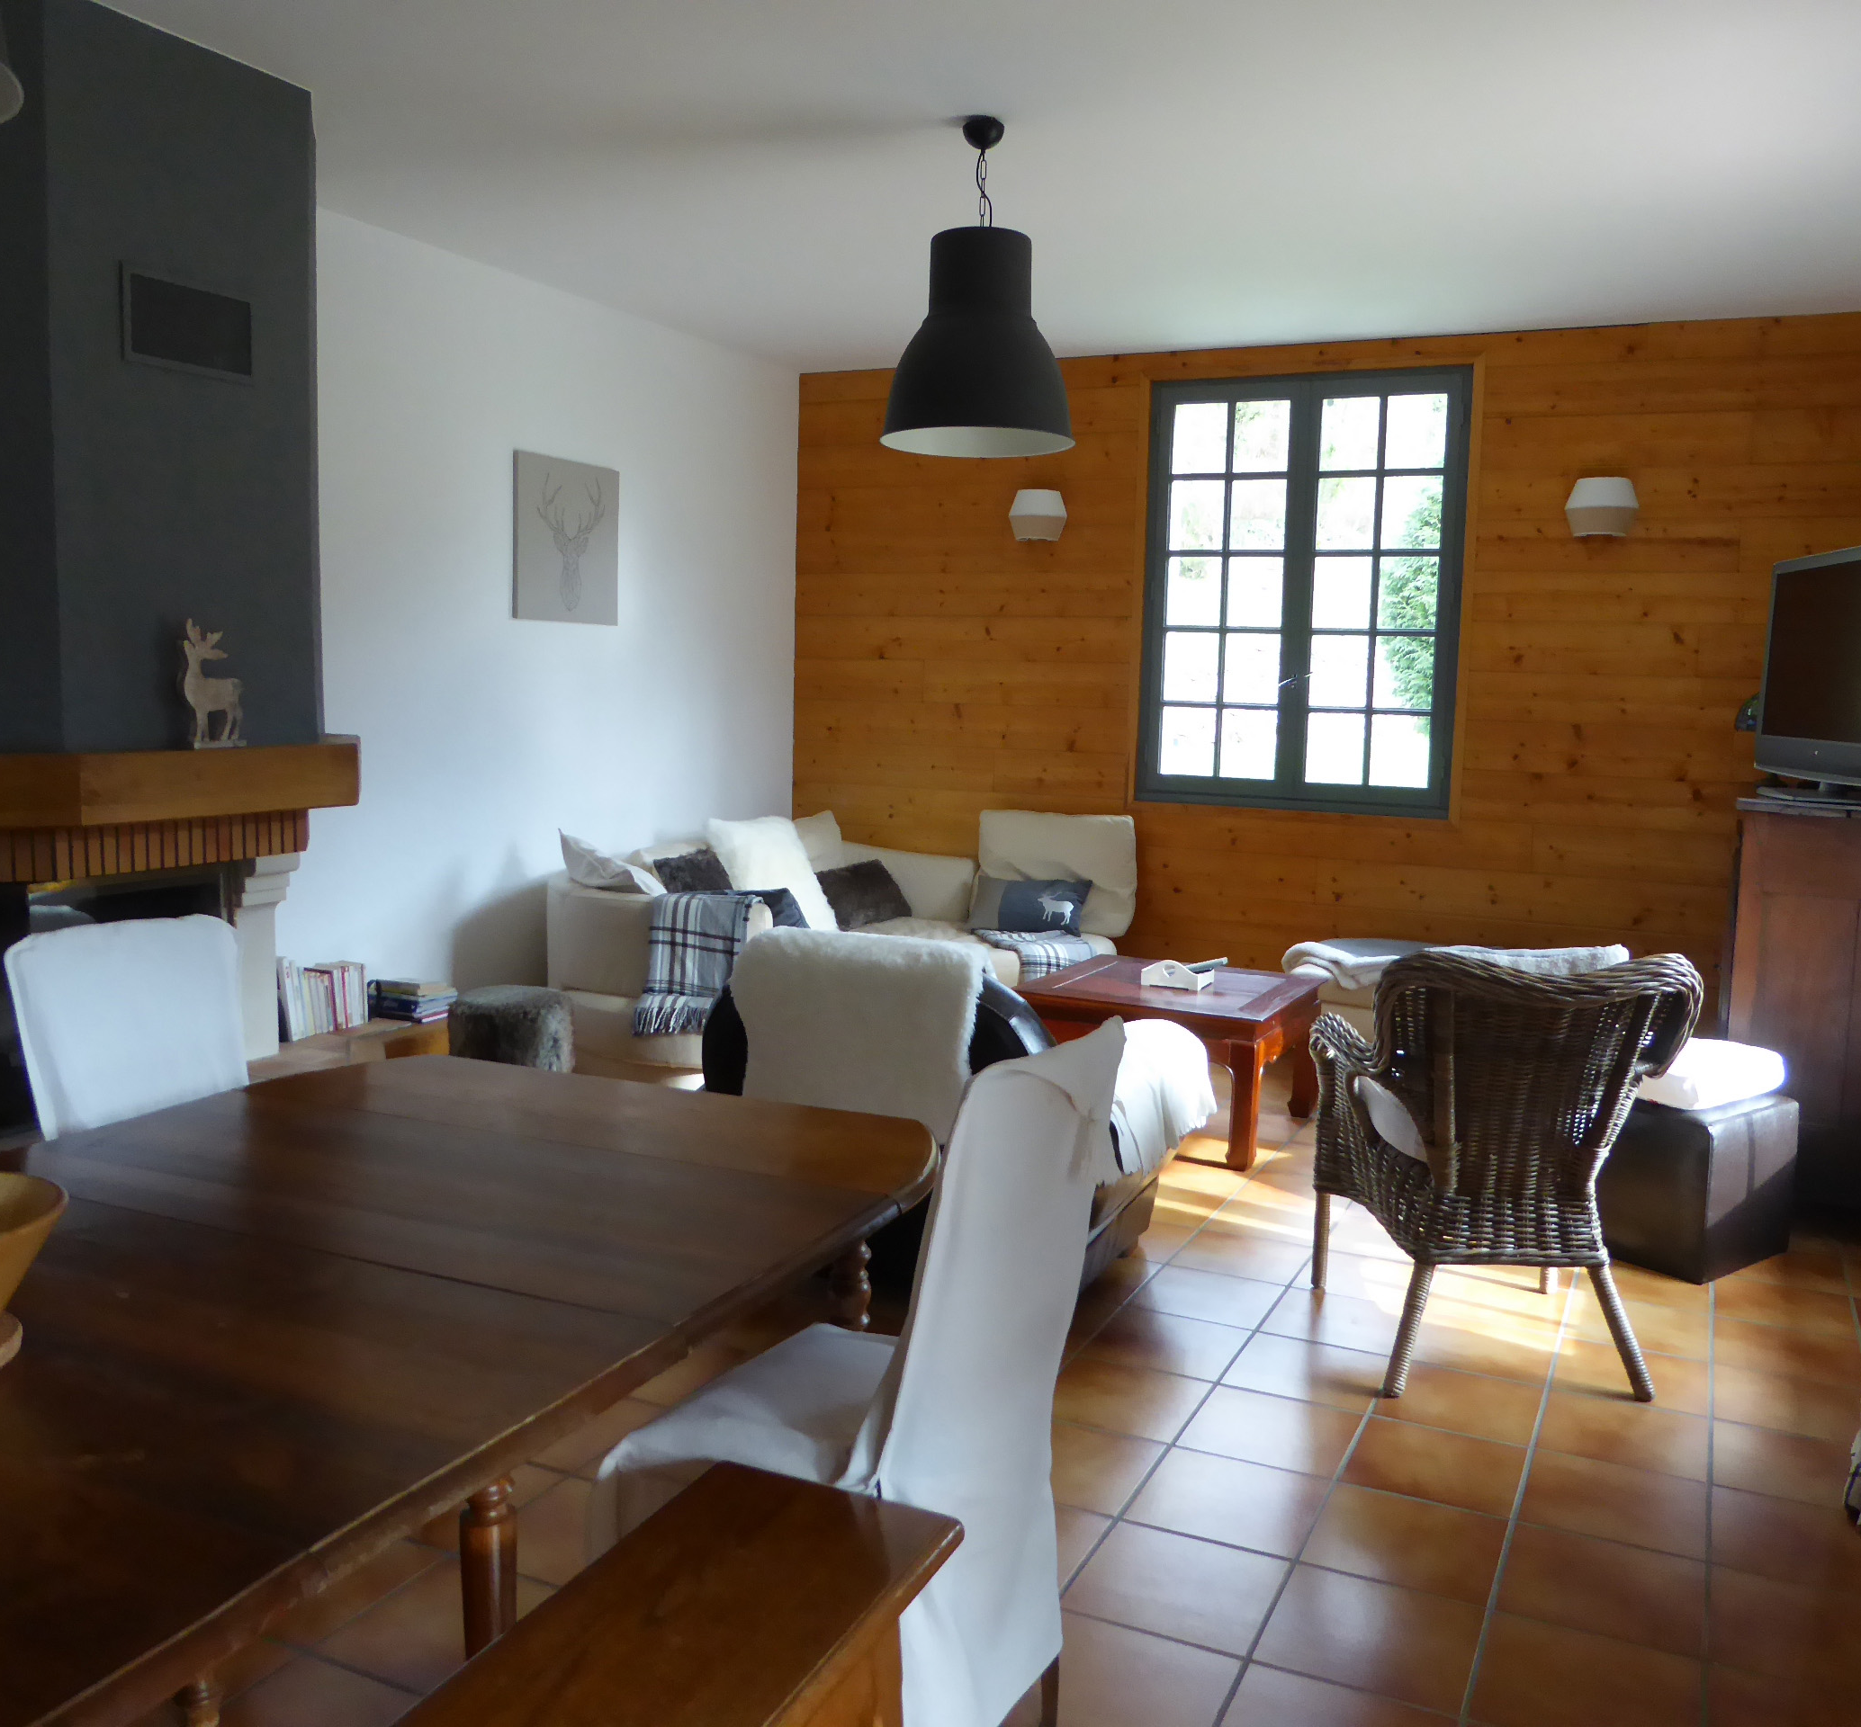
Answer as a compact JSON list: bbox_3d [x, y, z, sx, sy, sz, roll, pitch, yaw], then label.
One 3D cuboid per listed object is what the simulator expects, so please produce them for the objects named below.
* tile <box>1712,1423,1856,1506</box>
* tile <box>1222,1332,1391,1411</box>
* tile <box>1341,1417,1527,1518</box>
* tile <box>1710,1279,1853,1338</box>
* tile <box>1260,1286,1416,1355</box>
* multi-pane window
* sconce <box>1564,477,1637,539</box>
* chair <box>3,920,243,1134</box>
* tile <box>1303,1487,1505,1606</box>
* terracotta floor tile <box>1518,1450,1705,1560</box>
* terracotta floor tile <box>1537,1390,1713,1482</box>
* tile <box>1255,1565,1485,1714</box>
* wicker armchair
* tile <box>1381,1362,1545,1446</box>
[{"bbox_3d":[1.630,1.140,3.116,0.300,0.010,0.300,5,8,25],"label":"tile"},{"bbox_3d":[0.789,1.064,3.467,0.295,0.010,0.295,4,7,25],"label":"tile"},{"bbox_3d":[0.940,1.122,3.087,0.298,0.012,0.298,4,7,25],"label":"tile"},{"bbox_3d":[2.005,1.038,3.897,0.295,0.010,0.295,4,7,25],"label":"tile"},{"bbox_3d":[0.930,1.044,3.772,0.298,0.012,0.298,4,7,25],"label":"tile"},{"bbox_3d":[1.469,-1.070,6.655,1.261,1.710,0.090,5,8,25],"label":"multi-pane window"},{"bbox_3d":[2.467,-1.311,6.114,0.253,0.215,0.120,4,7,25],"label":"sconce"},{"bbox_3d":[-1.241,0.606,2.891,0.550,0.970,0.460,5,8,31],"label":"chair"},{"bbox_3d":[0.801,1.143,2.792,0.295,0.010,0.295,4,7,25],"label":"tile"},{"bbox_3d":[1.221,1.148,2.972,0.300,0.010,0.300,5,8,25],"label":"terracotta floor tile"},{"bbox_3d":[1.349,1.114,3.234,0.298,0.012,0.298,4,7,25],"label":"terracotta floor tile"},{"bbox_3d":[0.670,1.171,2.519,0.295,0.010,0.295,4,7,25],"label":"tile"},{"bbox_3d":[1.191,0.605,3.617,0.645,0.912,0.697,1,7,-1],"label":"wicker armchair"},{"bbox_3d":[1.073,1.093,3.364,0.298,0.012,0.298,4,7,25],"label":"tile"}]

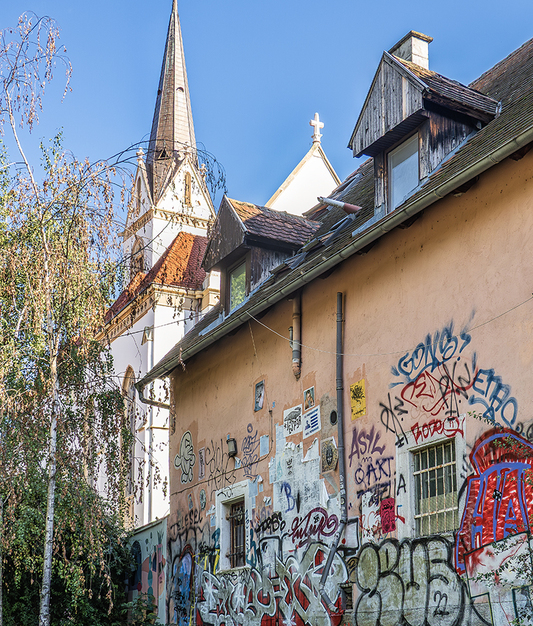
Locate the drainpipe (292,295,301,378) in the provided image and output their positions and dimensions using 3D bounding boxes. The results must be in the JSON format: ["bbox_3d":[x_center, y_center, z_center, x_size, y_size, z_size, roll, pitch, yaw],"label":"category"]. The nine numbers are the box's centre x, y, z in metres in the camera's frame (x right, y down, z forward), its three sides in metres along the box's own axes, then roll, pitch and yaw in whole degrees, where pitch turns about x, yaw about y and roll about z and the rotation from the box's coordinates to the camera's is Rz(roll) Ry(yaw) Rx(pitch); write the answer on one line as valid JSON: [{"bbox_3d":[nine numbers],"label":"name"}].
[{"bbox_3d":[0.500,0.368,14.580,0.120,1.501,0.115,9,-18,-28],"label":"drainpipe"}]

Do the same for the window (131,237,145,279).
[{"bbox_3d":[-5.913,-2.384,40.731,0.300,2.350,1.200,14,-25,-31],"label":"window"}]

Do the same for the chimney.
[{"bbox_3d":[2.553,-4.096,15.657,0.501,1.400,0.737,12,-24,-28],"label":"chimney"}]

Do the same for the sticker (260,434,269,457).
[{"bbox_3d":[-0.034,2.281,15.213,0.010,0.333,0.295,9,-18,-28],"label":"sticker"}]

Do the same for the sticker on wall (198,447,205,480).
[{"bbox_3d":[-1.258,2.927,17.305,0.010,0.567,0.257,9,-18,-28],"label":"sticker on wall"}]

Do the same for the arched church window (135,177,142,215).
[{"bbox_3d":[-6.091,-5.577,42.285,0.200,1.950,0.500,14,-25,-31],"label":"arched church window"}]

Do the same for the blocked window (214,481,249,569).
[{"bbox_3d":[-0.516,3.843,15.890,0.250,1.483,1.324,9,-18,-28],"label":"blocked window"}]

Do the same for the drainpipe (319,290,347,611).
[{"bbox_3d":[0.977,1.983,13.259,0.140,4.651,0.729,9,-18,-28],"label":"drainpipe"}]

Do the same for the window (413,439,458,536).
[{"bbox_3d":[2.181,2.243,11.330,0.150,1.107,0.889,9,-18,-28],"label":"window"}]

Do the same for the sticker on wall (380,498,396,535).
[{"bbox_3d":[1.642,2.732,11.970,0.010,0.424,0.292,9,-18,-28],"label":"sticker on wall"}]

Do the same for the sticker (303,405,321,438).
[{"bbox_3d":[0.711,1.725,13.986,0.010,0.379,0.516,9,-18,-28],"label":"sticker"}]

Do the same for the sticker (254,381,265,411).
[{"bbox_3d":[-0.102,1.175,12.556,0.010,0.400,0.231,12,-24,-28],"label":"sticker"}]

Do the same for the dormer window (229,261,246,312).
[{"bbox_3d":[-0.455,-0.449,14.046,0.100,0.779,0.578,12,-24,-28],"label":"dormer window"}]

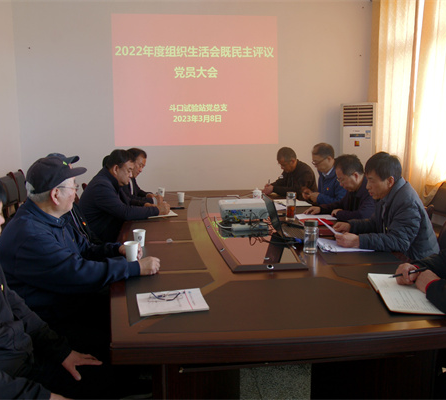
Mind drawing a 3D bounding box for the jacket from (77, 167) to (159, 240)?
[{"bbox_3d":[-0.859,0.057,3.425,0.640,0.640,0.540,-1,6,0],"label":"jacket"}]

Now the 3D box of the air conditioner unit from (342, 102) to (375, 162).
[{"bbox_3d":[1.994,-0.449,6.140,0.490,1.830,0.300,1,6,15],"label":"air conditioner unit"}]

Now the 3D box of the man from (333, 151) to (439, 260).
[{"bbox_3d":[0.915,0.355,2.354,0.760,1.250,0.550,-1,6,-6],"label":"man"}]

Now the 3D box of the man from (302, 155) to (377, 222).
[{"bbox_3d":[1.004,0.282,3.150,0.780,1.220,0.550,-2,6,-9],"label":"man"}]

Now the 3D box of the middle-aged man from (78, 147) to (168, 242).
[{"bbox_3d":[-0.807,0.241,3.445,0.770,1.280,0.550,-1,6,0],"label":"middle-aged man"}]

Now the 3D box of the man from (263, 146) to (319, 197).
[{"bbox_3d":[0.742,0.126,4.441,0.760,1.260,0.550,-3,7,-21],"label":"man"}]

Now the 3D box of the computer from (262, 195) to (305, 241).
[{"bbox_3d":[0.431,0.089,2.646,0.280,0.235,0.360,-1,6,0],"label":"computer"}]

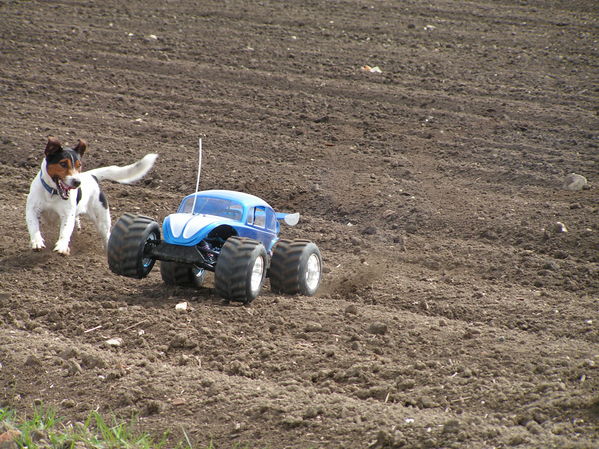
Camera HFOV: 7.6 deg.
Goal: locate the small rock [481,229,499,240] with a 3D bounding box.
[{"bbox_3d":[0.649,0.034,15.297,0.059,0.037,0.051,0,5,0],"label":"small rock"}]

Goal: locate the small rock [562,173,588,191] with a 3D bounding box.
[{"bbox_3d":[0.898,-0.138,14.579,0.078,0.052,0.062,0,6,0],"label":"small rock"}]

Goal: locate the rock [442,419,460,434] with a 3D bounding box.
[{"bbox_3d":[0.361,0.479,10.631,0.041,0.035,0.035,0,5,0],"label":"rock"}]

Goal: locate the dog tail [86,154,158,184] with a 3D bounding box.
[{"bbox_3d":[-0.597,-0.185,15.100,0.245,0.100,0.070,-2,6,-16],"label":"dog tail"}]

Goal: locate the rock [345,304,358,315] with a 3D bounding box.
[{"bbox_3d":[0.132,0.215,11.313,0.032,0.022,0.026,0,6,0],"label":"rock"}]

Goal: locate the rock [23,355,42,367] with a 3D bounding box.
[{"bbox_3d":[-0.707,0.361,11.903,0.046,0.029,0.039,0,5,0],"label":"rock"}]

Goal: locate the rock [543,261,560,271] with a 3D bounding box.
[{"bbox_3d":[0.693,0.113,12.297,0.045,0.024,0.036,0,6,0],"label":"rock"}]

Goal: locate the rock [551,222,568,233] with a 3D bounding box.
[{"bbox_3d":[0.906,0.010,15.578,0.057,0.031,0.049,0,5,0],"label":"rock"}]

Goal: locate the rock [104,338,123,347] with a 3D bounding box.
[{"bbox_3d":[-0.444,0.281,10.700,0.042,0.017,0.033,0,6,0],"label":"rock"}]

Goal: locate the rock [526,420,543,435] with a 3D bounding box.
[{"bbox_3d":[0.557,0.481,10.629,0.037,0.030,0.031,0,5,0],"label":"rock"}]

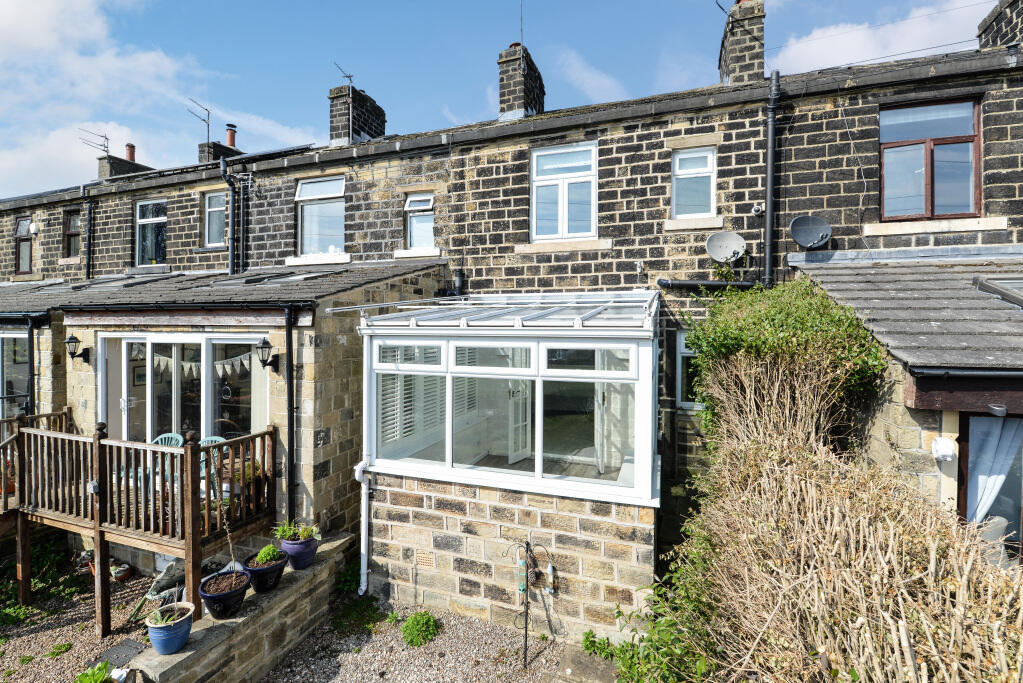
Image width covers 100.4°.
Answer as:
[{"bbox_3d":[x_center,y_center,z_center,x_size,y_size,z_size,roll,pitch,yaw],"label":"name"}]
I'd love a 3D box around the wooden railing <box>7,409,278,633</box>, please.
[{"bbox_3d":[-4.252,1.975,4.950,2.950,2.225,0.911,1,1,17],"label":"wooden railing"}]

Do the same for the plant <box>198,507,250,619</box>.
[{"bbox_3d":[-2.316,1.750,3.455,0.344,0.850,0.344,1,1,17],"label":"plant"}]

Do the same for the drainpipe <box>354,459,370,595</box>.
[{"bbox_3d":[-1.815,2.258,5.186,0.157,1.637,0.137,1,1,17],"label":"drainpipe"}]

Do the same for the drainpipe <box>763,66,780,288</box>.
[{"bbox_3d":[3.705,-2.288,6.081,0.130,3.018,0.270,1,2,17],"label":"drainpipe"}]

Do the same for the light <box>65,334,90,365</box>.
[{"bbox_3d":[-5.873,0.089,5.758,0.178,0.404,0.256,1,2,17],"label":"light"}]

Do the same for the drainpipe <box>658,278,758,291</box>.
[{"bbox_3d":[2.975,-0.865,6.493,1.450,0.127,0.137,1,1,17],"label":"drainpipe"}]

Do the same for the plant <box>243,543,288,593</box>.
[{"bbox_3d":[-2.188,1.998,3.805,0.346,0.345,0.346,1,1,17],"label":"plant"}]

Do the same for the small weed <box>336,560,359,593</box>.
[{"bbox_3d":[-1.972,2.832,5.144,0.316,0.276,0.316,1,2,17],"label":"small weed"}]

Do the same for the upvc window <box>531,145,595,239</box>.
[{"bbox_3d":[0.881,-2.491,7.193,1.129,1.608,0.099,1,2,17],"label":"upvc window"}]

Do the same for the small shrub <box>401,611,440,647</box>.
[{"bbox_3d":[-0.925,2.993,4.508,0.353,0.235,0.314,1,1,17],"label":"small shrub"}]

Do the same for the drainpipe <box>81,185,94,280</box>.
[{"bbox_3d":[-10.578,-2.709,10.618,0.095,2.308,0.200,1,2,17],"label":"drainpipe"}]

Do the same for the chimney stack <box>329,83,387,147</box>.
[{"bbox_3d":[-4.434,-6.134,12.383,0.715,1.646,1.568,1,1,17],"label":"chimney stack"}]

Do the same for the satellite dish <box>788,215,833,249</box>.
[{"bbox_3d":[4.105,-1.492,5.835,0.519,0.456,0.353,0,1,13],"label":"satellite dish"}]

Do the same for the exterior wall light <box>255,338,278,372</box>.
[{"bbox_3d":[-2.725,0.155,4.766,0.178,0.404,0.256,1,2,17],"label":"exterior wall light"}]

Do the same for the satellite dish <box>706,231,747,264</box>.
[{"bbox_3d":[3.107,-1.355,6.148,0.519,0.456,0.353,0,1,13],"label":"satellite dish"}]

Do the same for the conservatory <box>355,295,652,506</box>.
[{"bbox_3d":[0.273,0.290,5.402,2.960,2.090,3.140,1,1,17],"label":"conservatory"}]

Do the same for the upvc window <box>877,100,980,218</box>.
[{"bbox_3d":[5.382,-2.325,5.496,1.020,1.500,0.100,1,1,17],"label":"upvc window"}]

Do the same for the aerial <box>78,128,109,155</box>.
[{"bbox_3d":[-13.176,-6.394,13.413,0.400,0.670,0.820,1,1,17],"label":"aerial"}]

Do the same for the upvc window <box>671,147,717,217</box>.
[{"bbox_3d":[2.721,-2.350,6.335,0.600,1.020,0.100,1,1,17],"label":"upvc window"}]

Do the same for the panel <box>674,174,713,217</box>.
[{"bbox_3d":[2.864,-2.290,6.718,0.549,0.637,0.029,1,1,17],"label":"panel"}]

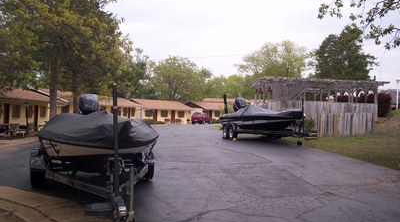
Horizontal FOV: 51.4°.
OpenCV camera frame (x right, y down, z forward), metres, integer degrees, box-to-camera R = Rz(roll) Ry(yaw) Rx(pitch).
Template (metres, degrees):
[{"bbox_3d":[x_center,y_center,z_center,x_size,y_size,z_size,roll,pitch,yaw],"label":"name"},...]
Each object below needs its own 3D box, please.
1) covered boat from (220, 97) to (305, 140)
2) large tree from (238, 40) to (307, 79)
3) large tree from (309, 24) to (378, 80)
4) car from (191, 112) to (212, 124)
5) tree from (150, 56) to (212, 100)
[{"bbox_3d":[3.300,0.370,20.200,2.400,2.200,6.300,0,0,-21],"label":"covered boat"},{"bbox_3d":[10.600,-4.200,61.000,9.900,12.200,9.500,0,0,0],"label":"large tree"},{"bbox_3d":[15.200,-4.100,44.000,7.000,10.500,7.000,0,0,0],"label":"large tree"},{"bbox_3d":[0.250,1.080,59.500,1.850,1.730,4.600,0,0,22],"label":"car"},{"bbox_3d":[-3.600,-4.200,77.000,11.000,12.300,10.500,0,0,0],"label":"tree"}]

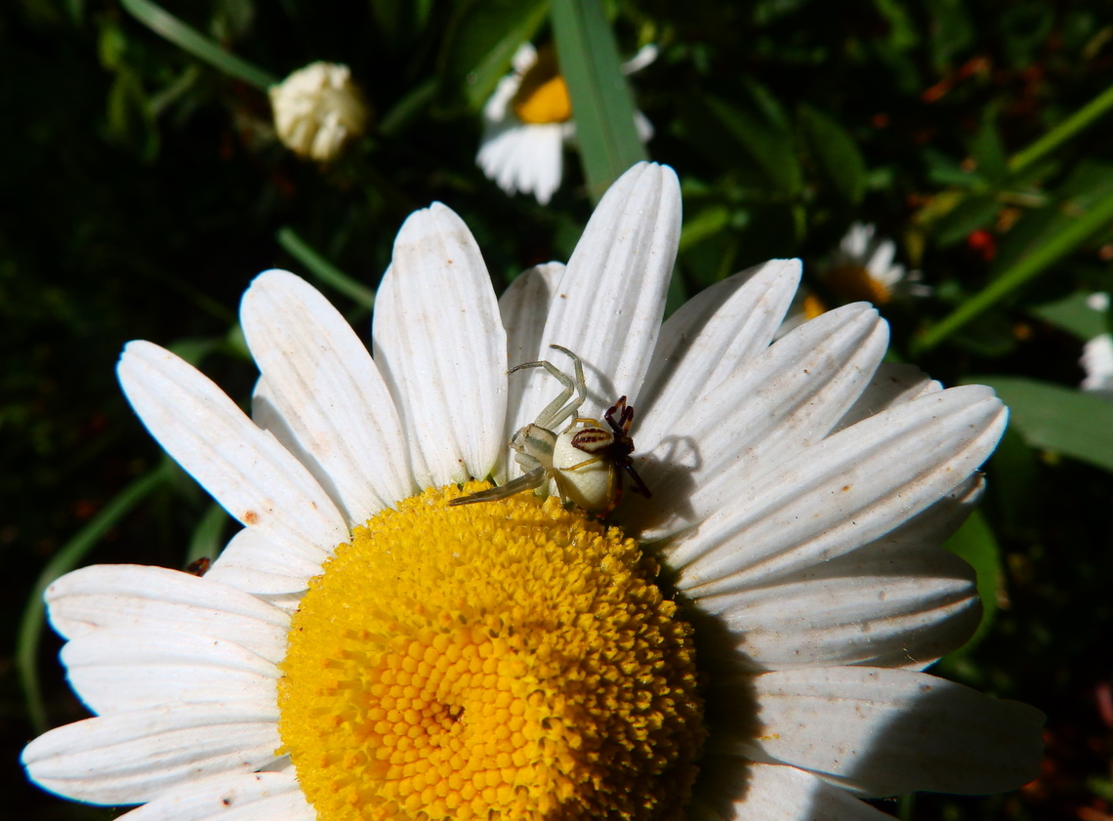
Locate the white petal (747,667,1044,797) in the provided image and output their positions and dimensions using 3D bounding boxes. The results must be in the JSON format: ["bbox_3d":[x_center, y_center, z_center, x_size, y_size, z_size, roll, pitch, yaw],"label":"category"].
[{"bbox_3d":[0.016,0.016,0.050,0.015,0.006,0.003,1,-1,13],"label":"white petal"}]

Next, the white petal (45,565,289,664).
[{"bbox_3d":[-0.023,0.012,0.060,0.016,0.005,0.003,8,1,13],"label":"white petal"}]

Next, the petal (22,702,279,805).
[{"bbox_3d":[-0.024,0.020,0.060,0.017,0.005,0.003,-10,-3,13],"label":"petal"}]

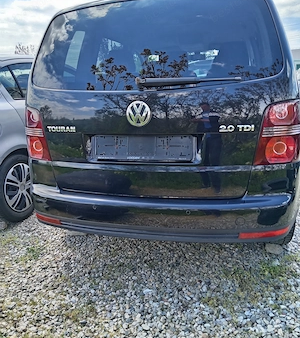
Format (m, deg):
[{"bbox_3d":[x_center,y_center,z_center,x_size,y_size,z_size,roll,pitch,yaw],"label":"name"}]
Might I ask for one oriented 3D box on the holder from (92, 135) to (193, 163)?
[{"bbox_3d":[-0.041,-0.107,1.600,0.535,0.132,0.025,1,11,13],"label":"holder"}]

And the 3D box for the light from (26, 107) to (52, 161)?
[{"bbox_3d":[-0.667,-0.217,1.891,0.260,0.315,0.190,1,15,13],"label":"light"}]

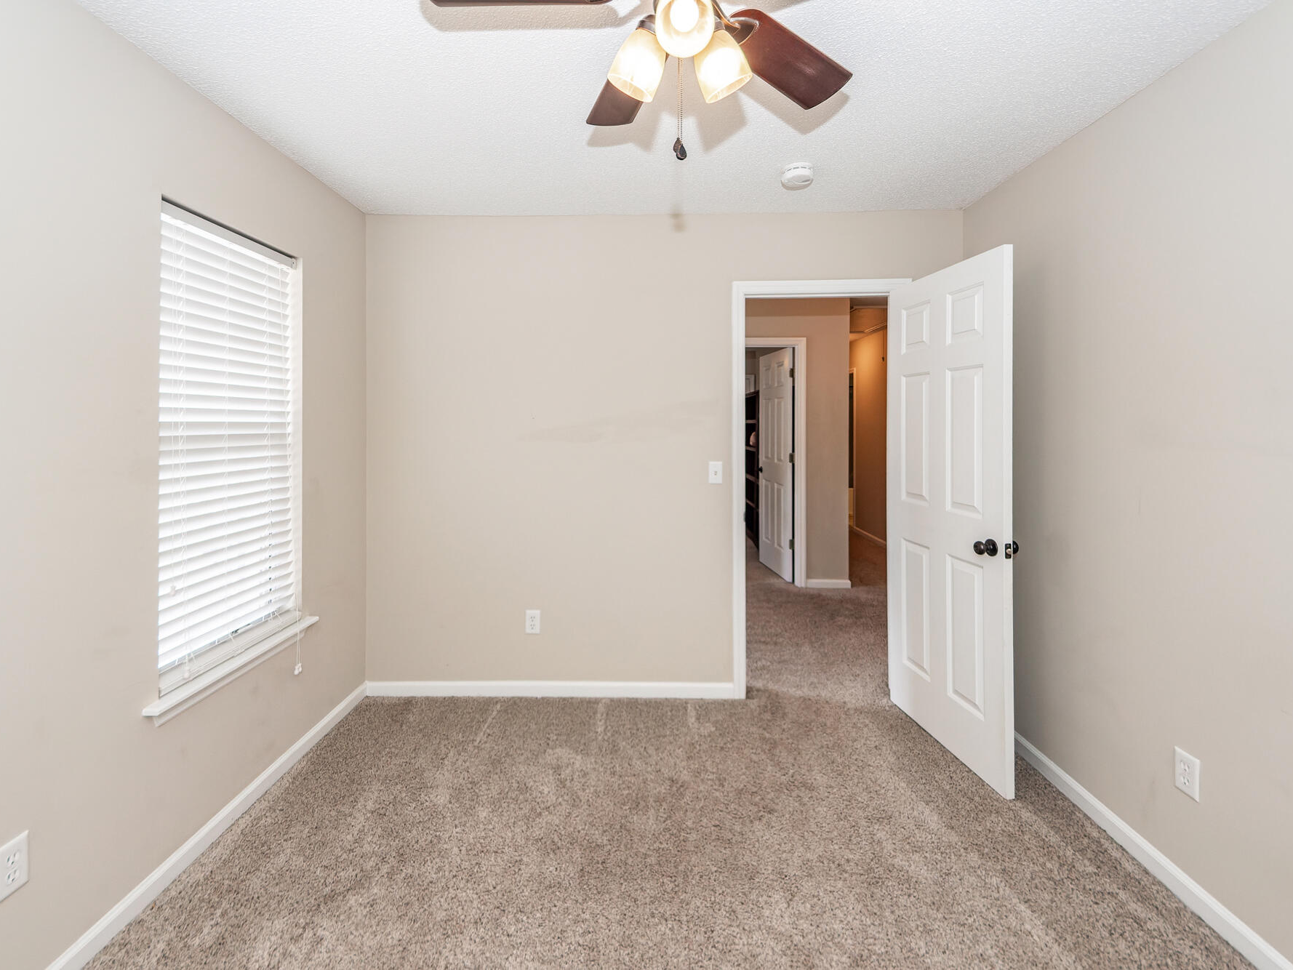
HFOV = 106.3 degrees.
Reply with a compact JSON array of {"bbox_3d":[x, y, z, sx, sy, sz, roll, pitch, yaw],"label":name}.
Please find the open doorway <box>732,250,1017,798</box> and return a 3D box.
[{"bbox_3d":[0.912,0.108,2.174,0.960,2.120,0.730,0,4,1],"label":"open doorway"}]

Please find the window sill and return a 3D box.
[{"bbox_3d":[-1.454,0.641,1.740,0.100,0.078,0.700,0,4,1],"label":"window sill"}]

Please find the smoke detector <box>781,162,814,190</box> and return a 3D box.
[{"bbox_3d":[0.624,-1.278,2.000,0.135,0.045,0.135,0,4,1],"label":"smoke detector"}]

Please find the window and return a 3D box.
[{"bbox_3d":[-1.479,-0.150,1.767,0.060,1.480,0.590,0,4,1],"label":"window"}]

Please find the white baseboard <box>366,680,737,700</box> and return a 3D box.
[{"bbox_3d":[-0.501,1.091,2.563,1.920,0.095,0.016,0,4,1],"label":"white baseboard"}]

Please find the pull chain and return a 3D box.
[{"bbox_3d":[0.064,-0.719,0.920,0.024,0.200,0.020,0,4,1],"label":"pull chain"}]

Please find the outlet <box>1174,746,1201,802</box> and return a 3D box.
[{"bbox_3d":[1.591,0.852,1.429,0.008,0.118,0.066,0,4,1],"label":"outlet"}]

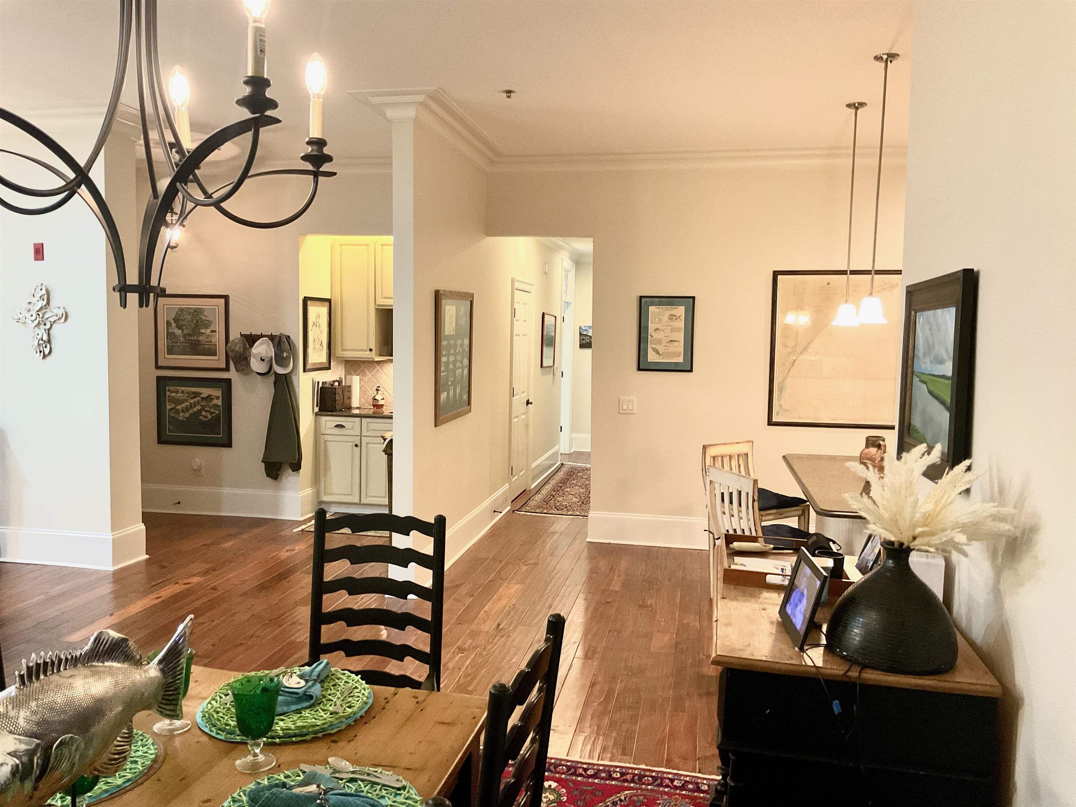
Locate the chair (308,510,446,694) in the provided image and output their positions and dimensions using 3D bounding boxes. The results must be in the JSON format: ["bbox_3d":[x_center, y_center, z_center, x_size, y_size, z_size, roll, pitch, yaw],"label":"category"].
[{"bbox_3d":[-0.531,0.878,2.541,0.560,1.055,0.560,2,4,10],"label":"chair"}]

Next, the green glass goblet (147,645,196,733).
[{"bbox_3d":[-0.759,0.600,1.869,0.094,0.152,0.094,2,4,10],"label":"green glass goblet"}]

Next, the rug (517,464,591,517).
[{"bbox_3d":[0.461,0.876,9.644,0.840,0.014,3.050,2,5,10],"label":"rug"}]

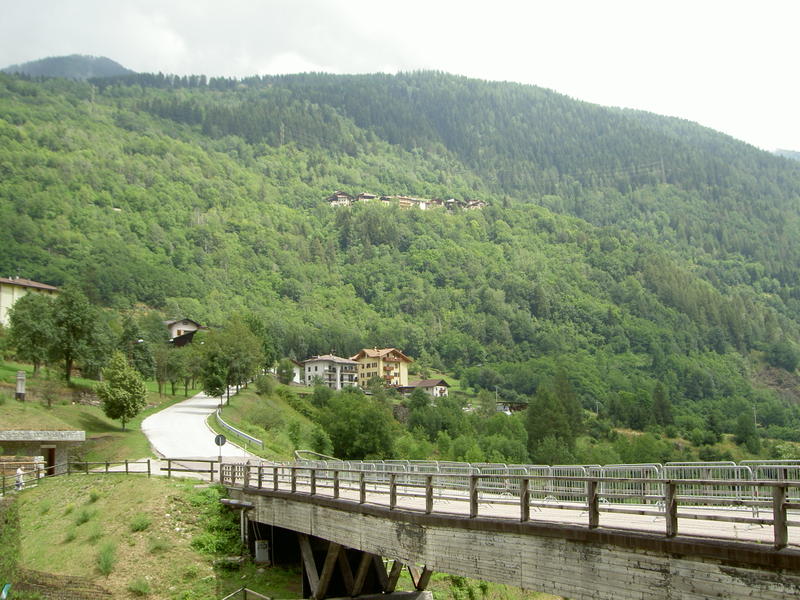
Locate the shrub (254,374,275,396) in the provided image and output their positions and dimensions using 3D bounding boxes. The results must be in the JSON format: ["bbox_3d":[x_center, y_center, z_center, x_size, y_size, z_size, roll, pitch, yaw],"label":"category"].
[{"bbox_3d":[-20.892,13.281,140.000,3.300,3.200,3.300,0,-6,0],"label":"shrub"}]

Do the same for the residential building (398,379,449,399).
[{"bbox_3d":[9.375,31.984,325.000,9.000,7.300,15.000,6,-9,-42],"label":"residential building"}]

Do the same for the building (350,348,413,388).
[{"bbox_3d":[-6.055,22.486,295.000,15.000,13.200,13.500,6,-9,-42],"label":"building"}]

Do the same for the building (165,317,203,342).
[{"bbox_3d":[-58.579,8.291,245.000,9.800,6.700,9.800,2,-7,-18],"label":"building"}]

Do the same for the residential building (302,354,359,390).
[{"bbox_3d":[-21.822,22.764,283.000,10.500,11.300,15.000,5,-8,-40],"label":"residential building"}]

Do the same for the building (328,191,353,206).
[{"bbox_3d":[-43.631,-72.839,650.000,18.000,11.200,14.000,1,-7,-5],"label":"building"}]

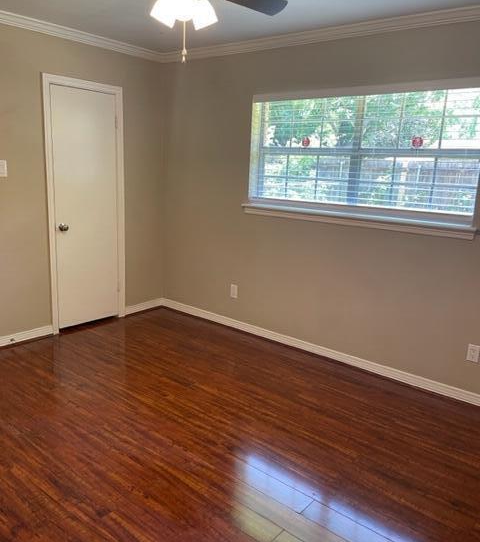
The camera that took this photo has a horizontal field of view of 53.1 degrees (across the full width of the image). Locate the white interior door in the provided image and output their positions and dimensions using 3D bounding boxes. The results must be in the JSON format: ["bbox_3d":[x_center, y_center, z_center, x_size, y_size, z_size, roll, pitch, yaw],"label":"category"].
[{"bbox_3d":[-1.328,-0.515,4.168,0.040,1.997,0.613,12,16,38],"label":"white interior door"}]

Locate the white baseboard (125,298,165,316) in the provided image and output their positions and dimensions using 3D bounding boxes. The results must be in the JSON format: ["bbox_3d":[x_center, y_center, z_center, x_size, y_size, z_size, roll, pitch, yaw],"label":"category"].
[{"bbox_3d":[-0.960,0.362,4.837,0.020,0.097,0.477,12,16,38],"label":"white baseboard"}]

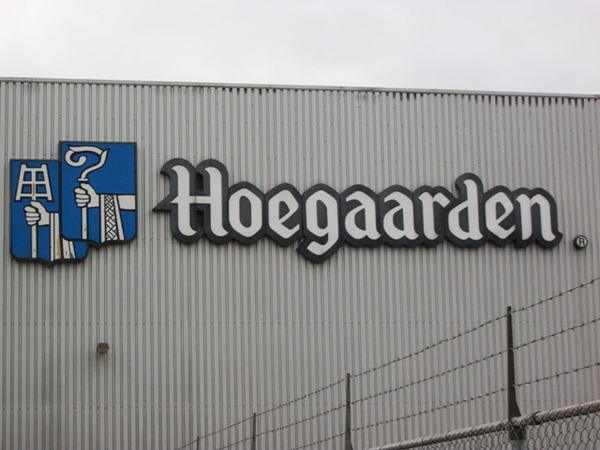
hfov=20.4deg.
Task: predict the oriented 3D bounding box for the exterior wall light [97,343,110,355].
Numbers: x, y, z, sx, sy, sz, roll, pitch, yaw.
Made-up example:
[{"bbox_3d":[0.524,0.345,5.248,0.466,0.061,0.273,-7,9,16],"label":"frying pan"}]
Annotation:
[{"bbox_3d":[-4.966,3.122,42.098,0.300,0.260,0.200,1,-11,-13],"label":"exterior wall light"}]

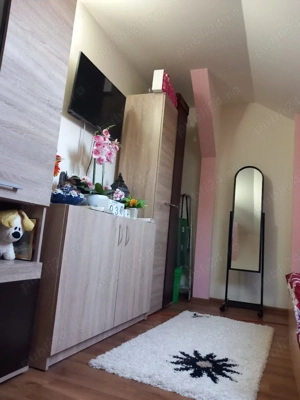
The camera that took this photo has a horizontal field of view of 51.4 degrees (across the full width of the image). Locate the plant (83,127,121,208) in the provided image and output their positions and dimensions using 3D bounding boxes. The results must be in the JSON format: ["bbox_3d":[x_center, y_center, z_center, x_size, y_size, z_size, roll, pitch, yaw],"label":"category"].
[{"bbox_3d":[-0.329,-0.199,2.060,0.180,0.530,0.230,2,-8,24],"label":"plant"}]

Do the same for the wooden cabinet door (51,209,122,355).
[{"bbox_3d":[-0.333,0.428,1.798,0.025,0.720,0.580,2,-8,24],"label":"wooden cabinet door"}]

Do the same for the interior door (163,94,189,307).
[{"bbox_3d":[0.281,0.000,3.320,0.050,2.200,0.340,2,-8,24],"label":"interior door"}]

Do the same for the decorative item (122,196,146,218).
[{"bbox_3d":[-0.119,0.067,2.380,0.150,0.165,0.155,5,-7,1],"label":"decorative item"}]

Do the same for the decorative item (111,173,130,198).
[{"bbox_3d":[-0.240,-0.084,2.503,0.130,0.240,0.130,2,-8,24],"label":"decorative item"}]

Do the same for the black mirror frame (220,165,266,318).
[{"bbox_3d":[1.021,0.399,3.311,0.380,1.550,0.320,2,-8,24],"label":"black mirror frame"}]

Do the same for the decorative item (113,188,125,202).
[{"bbox_3d":[-0.233,-0.033,2.309,0.080,0.105,0.080,2,-8,24],"label":"decorative item"}]

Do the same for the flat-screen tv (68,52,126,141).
[{"bbox_3d":[-0.415,-0.810,2.608,0.055,0.435,0.735,7,-6,24],"label":"flat-screen tv"}]

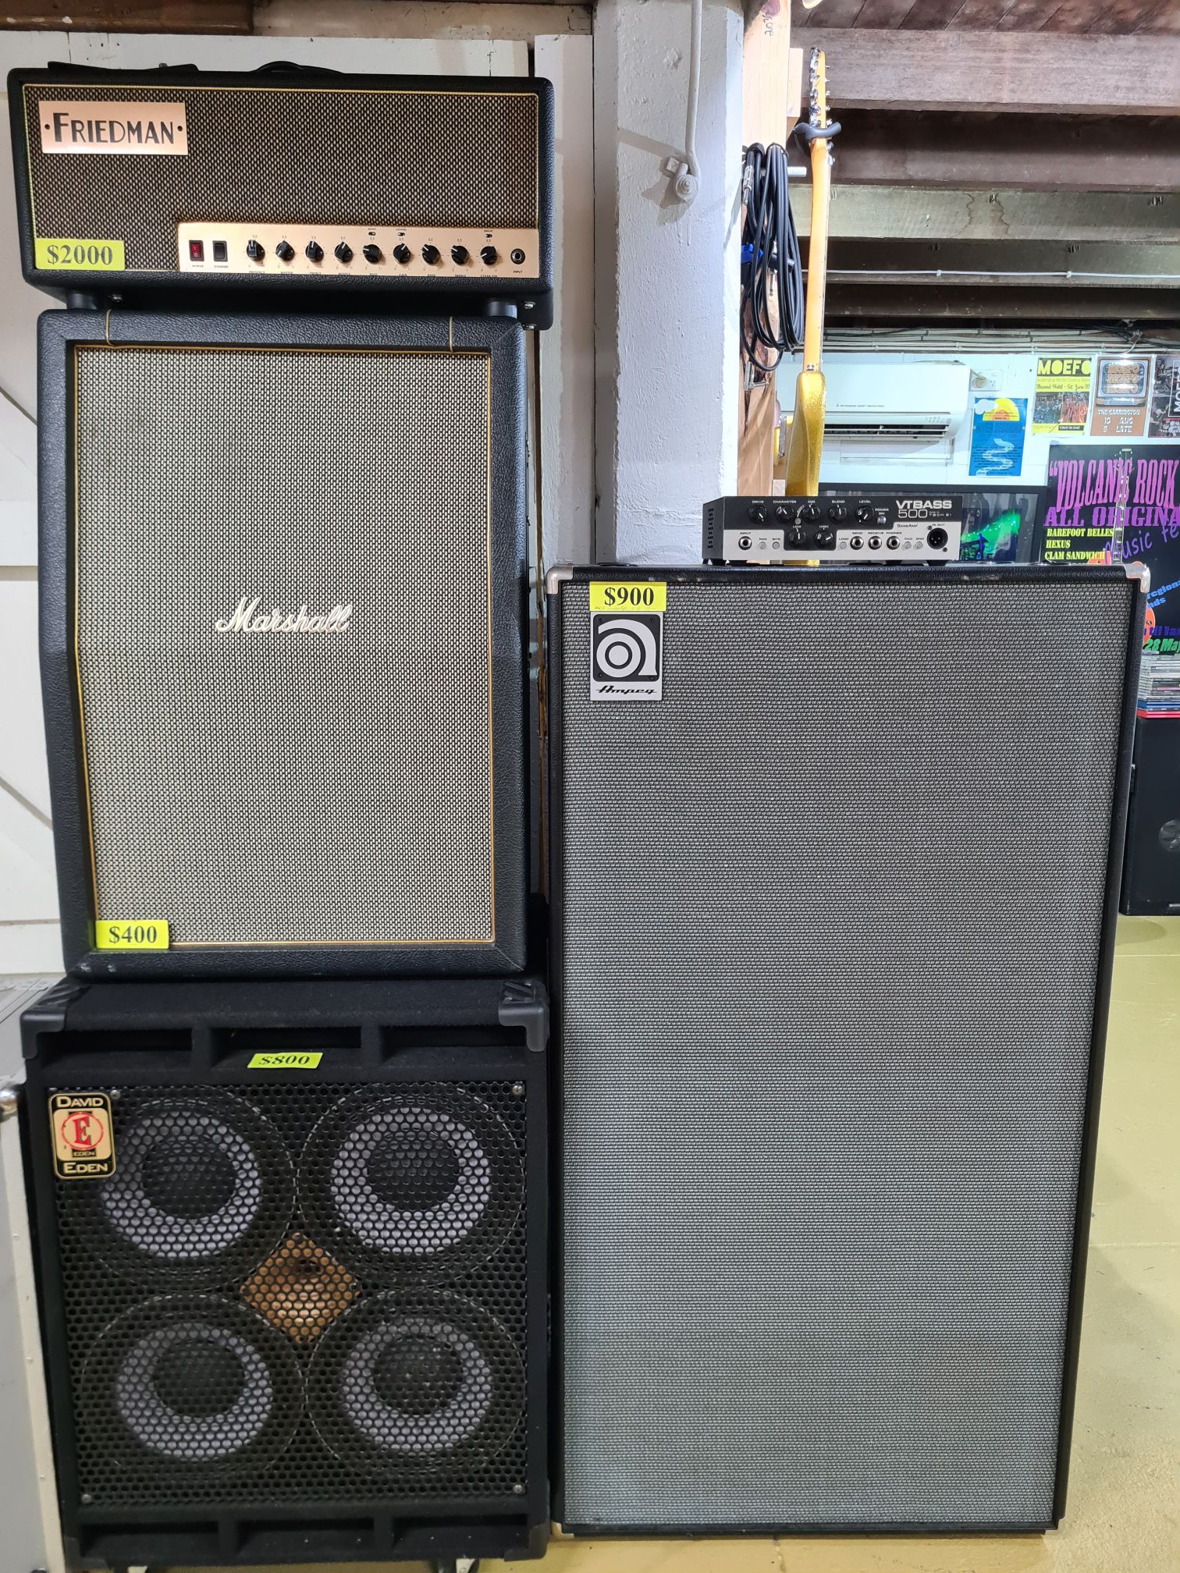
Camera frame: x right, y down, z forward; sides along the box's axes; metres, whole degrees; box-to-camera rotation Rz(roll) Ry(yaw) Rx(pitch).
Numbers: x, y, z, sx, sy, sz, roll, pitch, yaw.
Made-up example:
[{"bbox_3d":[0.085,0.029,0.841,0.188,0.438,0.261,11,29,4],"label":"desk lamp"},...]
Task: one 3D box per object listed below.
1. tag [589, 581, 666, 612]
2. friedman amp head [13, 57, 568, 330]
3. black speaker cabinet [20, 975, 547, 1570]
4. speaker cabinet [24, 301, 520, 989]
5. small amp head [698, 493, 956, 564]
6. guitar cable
[{"bbox_3d":[0.042,-0.209,1.301,0.084,0.032,0.004,0,11,0],"label":"tag"},{"bbox_3d":[-0.322,-0.649,1.357,0.560,0.236,0.225,0,10,-2],"label":"friedman amp head"},{"bbox_3d":[-0.338,0.555,1.574,0.574,0.723,0.455,0,10,-2],"label":"black speaker cabinet"},{"bbox_3d":[-0.343,-0.173,1.467,0.525,0.744,0.345,0,10,-3],"label":"speaker cabinet"},{"bbox_3d":[0.287,-0.312,1.464,0.270,0.080,0.243,0,11,0],"label":"small amp head"},{"bbox_3d":[0.304,-0.883,1.974,0.113,0.364,0.085,0,11,0],"label":"guitar cable"}]

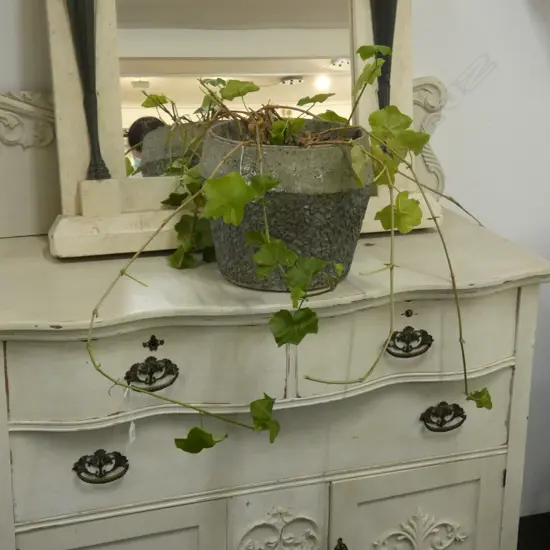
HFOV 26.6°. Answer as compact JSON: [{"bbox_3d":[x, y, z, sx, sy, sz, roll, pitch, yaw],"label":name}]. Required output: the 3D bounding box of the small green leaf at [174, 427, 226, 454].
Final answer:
[{"bbox_3d":[-0.131,0.291,2.050,0.085,0.047,0.030,4,18,10],"label":"small green leaf"}]

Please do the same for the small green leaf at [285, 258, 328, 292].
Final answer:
[{"bbox_3d":[0.051,-0.001,1.905,0.072,0.053,0.025,0,0,-3],"label":"small green leaf"}]

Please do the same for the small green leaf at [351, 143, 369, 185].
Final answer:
[{"bbox_3d":[0.140,-0.184,1.920,0.034,0.070,0.020,3,10,17],"label":"small green leaf"}]

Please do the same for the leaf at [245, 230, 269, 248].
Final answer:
[{"bbox_3d":[-0.030,-0.058,1.915,0.041,0.031,0.018,0,0,6],"label":"leaf"}]

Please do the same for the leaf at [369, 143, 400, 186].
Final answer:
[{"bbox_3d":[0.182,-0.186,1.940,0.056,0.074,0.022,-1,10,-6],"label":"leaf"}]

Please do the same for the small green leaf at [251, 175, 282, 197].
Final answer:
[{"bbox_3d":[-0.017,-0.156,2.030,0.054,0.042,0.025,1,17,0],"label":"small green leaf"}]

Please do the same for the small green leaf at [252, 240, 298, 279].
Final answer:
[{"bbox_3d":[0.001,-0.025,1.905,0.075,0.062,0.025,0,0,0],"label":"small green leaf"}]

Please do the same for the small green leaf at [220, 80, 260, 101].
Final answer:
[{"bbox_3d":[-0.063,-0.336,2.120,0.072,0.034,0.045,2,18,5],"label":"small green leaf"}]

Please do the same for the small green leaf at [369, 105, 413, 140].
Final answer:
[{"bbox_3d":[0.210,-0.278,2.120,0.078,0.064,0.030,-2,18,-10],"label":"small green leaf"}]

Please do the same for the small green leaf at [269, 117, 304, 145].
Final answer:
[{"bbox_3d":[0.019,-0.243,1.970,0.061,0.044,0.028,1,18,0],"label":"small green leaf"}]

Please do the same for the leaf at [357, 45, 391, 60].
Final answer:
[{"bbox_3d":[0.168,-0.376,1.970,0.061,0.024,0.040,1,18,0],"label":"leaf"}]

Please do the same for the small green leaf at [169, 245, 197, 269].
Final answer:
[{"bbox_3d":[-0.177,-0.034,2.230,0.052,0.043,0.030,5,18,14],"label":"small green leaf"}]

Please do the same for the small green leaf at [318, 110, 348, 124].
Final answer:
[{"bbox_3d":[0.115,-0.304,2.280,0.060,0.035,0.035,-2,18,-10],"label":"small green leaf"}]

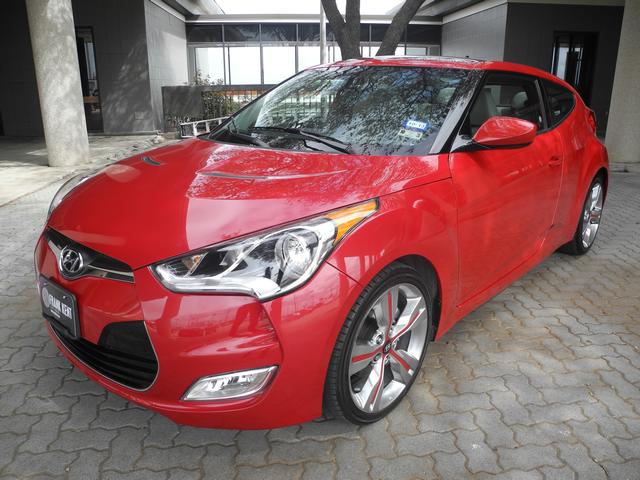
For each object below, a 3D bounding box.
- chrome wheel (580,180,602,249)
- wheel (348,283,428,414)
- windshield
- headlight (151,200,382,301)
[{"bbox_3d":[1.947,-0.193,3.869,0.170,0.490,0.490,14,21,39],"label":"chrome wheel"},{"bbox_3d":[0.206,0.379,1.956,0.170,0.490,0.490,15,22,41],"label":"wheel"},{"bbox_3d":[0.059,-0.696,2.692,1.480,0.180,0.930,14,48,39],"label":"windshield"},{"bbox_3d":[-0.131,0.022,1.728,0.380,0.250,0.780,14,21,39],"label":"headlight"}]

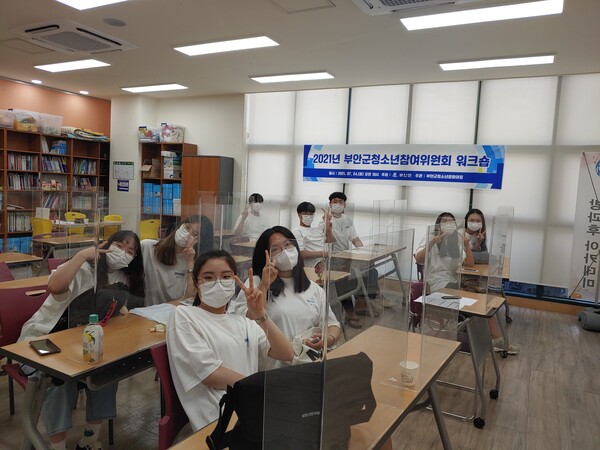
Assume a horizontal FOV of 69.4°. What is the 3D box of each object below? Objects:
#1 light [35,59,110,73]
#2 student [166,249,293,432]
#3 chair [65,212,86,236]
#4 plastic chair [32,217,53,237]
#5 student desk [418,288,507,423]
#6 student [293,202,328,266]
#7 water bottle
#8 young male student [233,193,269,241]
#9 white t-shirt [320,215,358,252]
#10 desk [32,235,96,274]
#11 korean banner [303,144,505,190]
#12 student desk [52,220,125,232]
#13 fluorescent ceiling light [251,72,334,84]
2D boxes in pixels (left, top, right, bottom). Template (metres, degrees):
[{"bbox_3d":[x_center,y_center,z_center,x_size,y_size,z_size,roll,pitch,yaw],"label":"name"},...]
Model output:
[{"bbox_3d":[-3.129,-2.196,5.932,1.200,0.060,0.300,6,7,27],"label":"light"},{"bbox_3d":[-0.221,0.710,1.530,0.580,1.210,0.720,-1,6,-40],"label":"student"},{"bbox_3d":[-4.165,0.196,7.950,0.470,0.800,0.520,2,5,-10],"label":"chair"},{"bbox_3d":[-3.938,0.291,6.950,0.470,0.800,0.520,5,5,24],"label":"plastic chair"},{"bbox_3d":[1.112,0.886,3.062,0.460,0.720,0.540,7,7,34],"label":"student desk"},{"bbox_3d":[0.184,0.386,4.821,0.500,1.260,0.720,-3,8,-43],"label":"student"},{"bbox_3d":[-0.835,0.454,1.749,0.072,0.187,0.072,1,5,-20],"label":"water bottle"},{"bbox_3d":[-0.537,0.288,5.470,0.560,1.340,0.680,1,5,-22],"label":"young male student"},{"bbox_3d":[0.469,0.159,5.150,0.480,0.620,0.290,1,5,-15],"label":"white t-shirt"},{"bbox_3d":[-2.647,0.525,4.928,0.460,0.720,0.560,6,7,27],"label":"desk"},{"bbox_3d":[1.403,-0.885,6.437,2.960,0.590,0.020,5,5,24],"label":"korean banner"},{"bbox_3d":[-3.274,0.325,6.601,0.550,0.720,1.000,6,7,27],"label":"student desk"},{"bbox_3d":[-0.114,-2.079,6.102,1.200,0.060,0.300,6,7,27],"label":"fluorescent ceiling light"}]

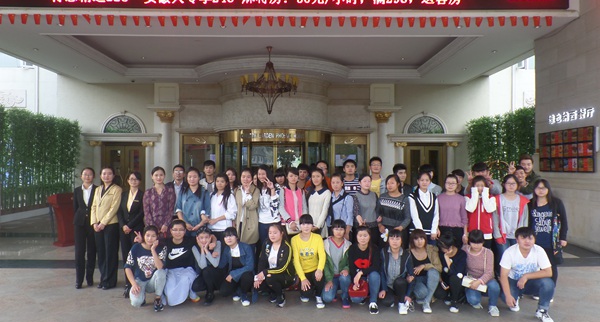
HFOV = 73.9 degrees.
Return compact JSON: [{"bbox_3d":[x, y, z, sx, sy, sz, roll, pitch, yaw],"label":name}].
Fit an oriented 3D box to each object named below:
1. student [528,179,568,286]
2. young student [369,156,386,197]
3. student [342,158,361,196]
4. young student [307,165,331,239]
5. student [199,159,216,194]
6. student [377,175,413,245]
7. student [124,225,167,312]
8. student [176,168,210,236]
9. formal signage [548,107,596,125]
[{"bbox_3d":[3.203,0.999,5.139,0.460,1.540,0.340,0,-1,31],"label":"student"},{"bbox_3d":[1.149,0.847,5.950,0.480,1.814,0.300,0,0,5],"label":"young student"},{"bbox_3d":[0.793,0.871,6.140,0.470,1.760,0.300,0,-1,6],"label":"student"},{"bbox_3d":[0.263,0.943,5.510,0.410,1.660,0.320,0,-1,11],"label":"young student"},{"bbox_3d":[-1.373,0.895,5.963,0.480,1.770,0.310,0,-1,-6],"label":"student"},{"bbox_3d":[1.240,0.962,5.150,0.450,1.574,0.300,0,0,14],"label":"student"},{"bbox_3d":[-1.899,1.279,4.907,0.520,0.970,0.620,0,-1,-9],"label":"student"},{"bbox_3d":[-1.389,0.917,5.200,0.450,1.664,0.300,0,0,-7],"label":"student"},{"bbox_3d":[5.790,-0.954,8.550,0.070,0.220,1.420,0,-1,0],"label":"formal signage"}]

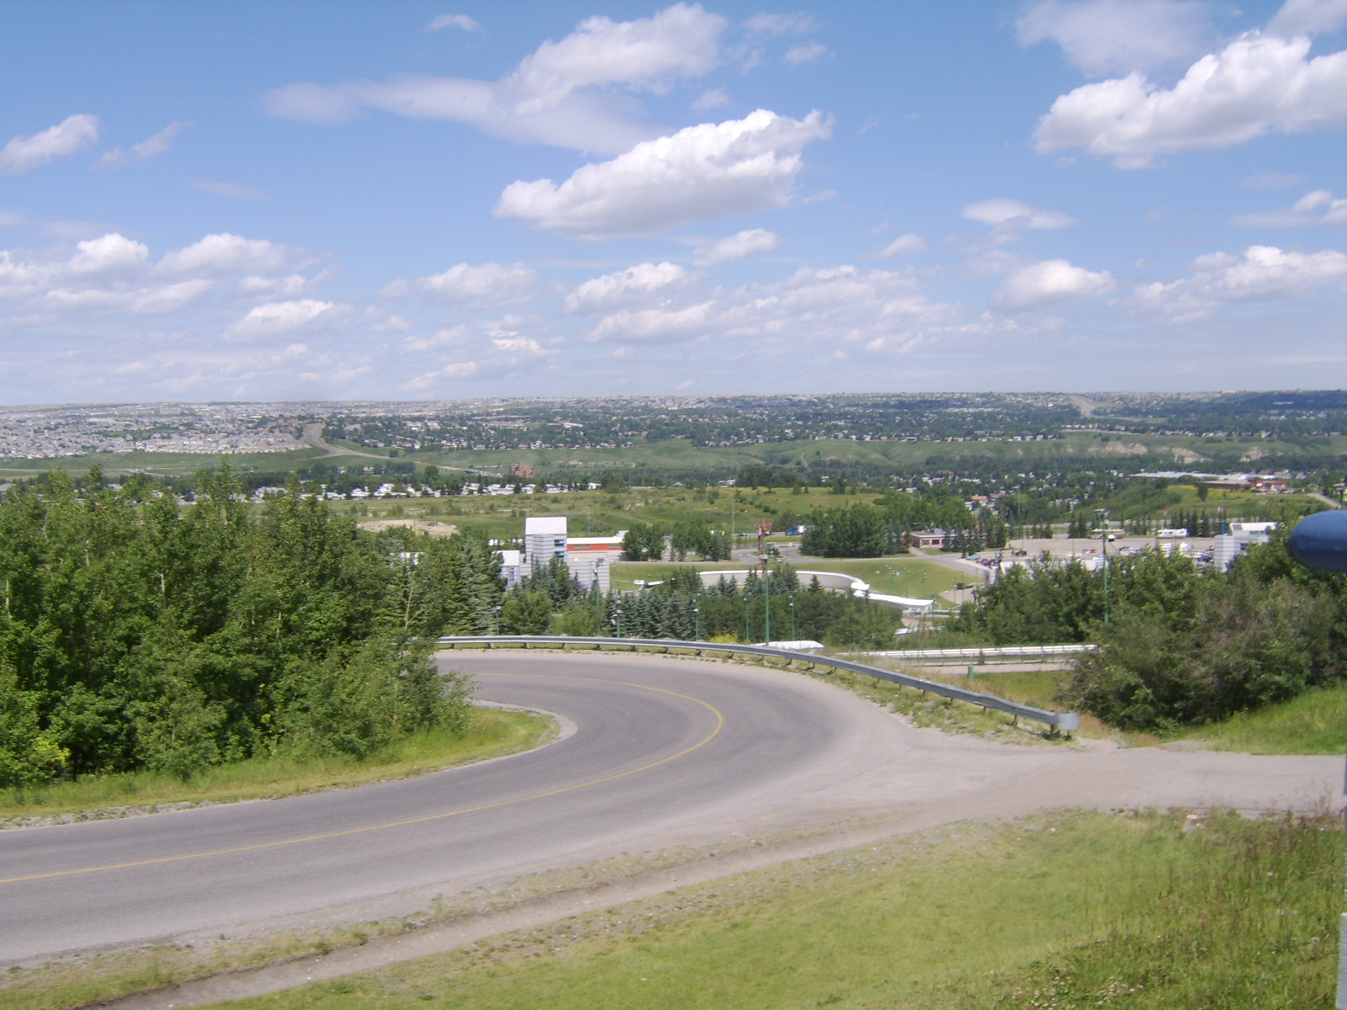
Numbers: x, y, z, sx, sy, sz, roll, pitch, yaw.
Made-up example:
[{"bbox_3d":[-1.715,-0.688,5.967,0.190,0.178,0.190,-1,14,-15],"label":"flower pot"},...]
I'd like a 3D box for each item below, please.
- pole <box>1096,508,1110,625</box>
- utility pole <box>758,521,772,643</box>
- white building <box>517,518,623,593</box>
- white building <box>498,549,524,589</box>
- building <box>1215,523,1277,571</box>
[{"bbox_3d":[47.098,7.082,132.000,1.500,13.600,0.800,-1,5,0],"label":"pole"},{"bbox_3d":[11.005,9.297,145.000,1.500,14.700,0.800,-1,5,0],"label":"utility pole"},{"bbox_3d":[-23.135,10.915,272.000,22.500,15.800,17.000,-1,5,-8],"label":"white building"},{"bbox_3d":[-35.467,13.934,264.000,5.300,8.800,6.000,-1,5,-8],"label":"white building"},{"bbox_3d":[129.676,9.847,272.000,12.500,11.000,9.000,-1,5,-8],"label":"building"}]

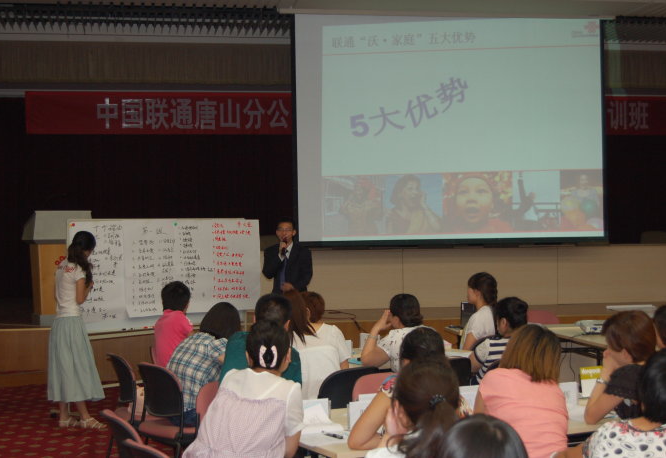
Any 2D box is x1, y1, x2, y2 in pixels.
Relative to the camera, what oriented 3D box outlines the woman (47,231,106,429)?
[{"bbox_3d":[-2.090,0.815,9.350,0.440,1.580,0.460,-1,0,-40],"label":"woman"}]

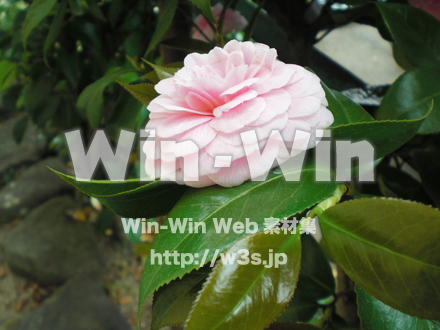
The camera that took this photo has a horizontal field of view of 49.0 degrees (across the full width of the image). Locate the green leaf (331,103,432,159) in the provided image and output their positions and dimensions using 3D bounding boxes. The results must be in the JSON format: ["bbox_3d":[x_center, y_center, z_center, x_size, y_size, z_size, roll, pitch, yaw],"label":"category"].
[{"bbox_3d":[0.074,-0.019,0.239,0.074,0.025,0.034,-23,33,-9],"label":"green leaf"}]

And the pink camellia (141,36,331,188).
[{"bbox_3d":[0.007,-0.024,0.216,0.085,0.052,0.085,-15,39,7],"label":"pink camellia"}]

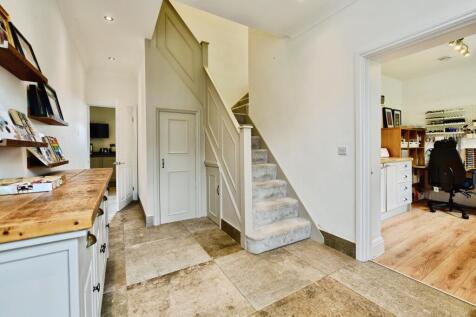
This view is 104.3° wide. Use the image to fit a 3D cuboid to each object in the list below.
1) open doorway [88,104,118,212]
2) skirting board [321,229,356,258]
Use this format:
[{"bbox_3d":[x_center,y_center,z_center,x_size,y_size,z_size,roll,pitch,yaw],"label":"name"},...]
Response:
[{"bbox_3d":[-2.560,-0.035,3.862,0.800,2.000,0.130,-1,3,-32],"label":"open doorway"},{"bbox_3d":[1.134,0.973,2.119,0.020,0.155,0.415,-1,3,-32],"label":"skirting board"}]

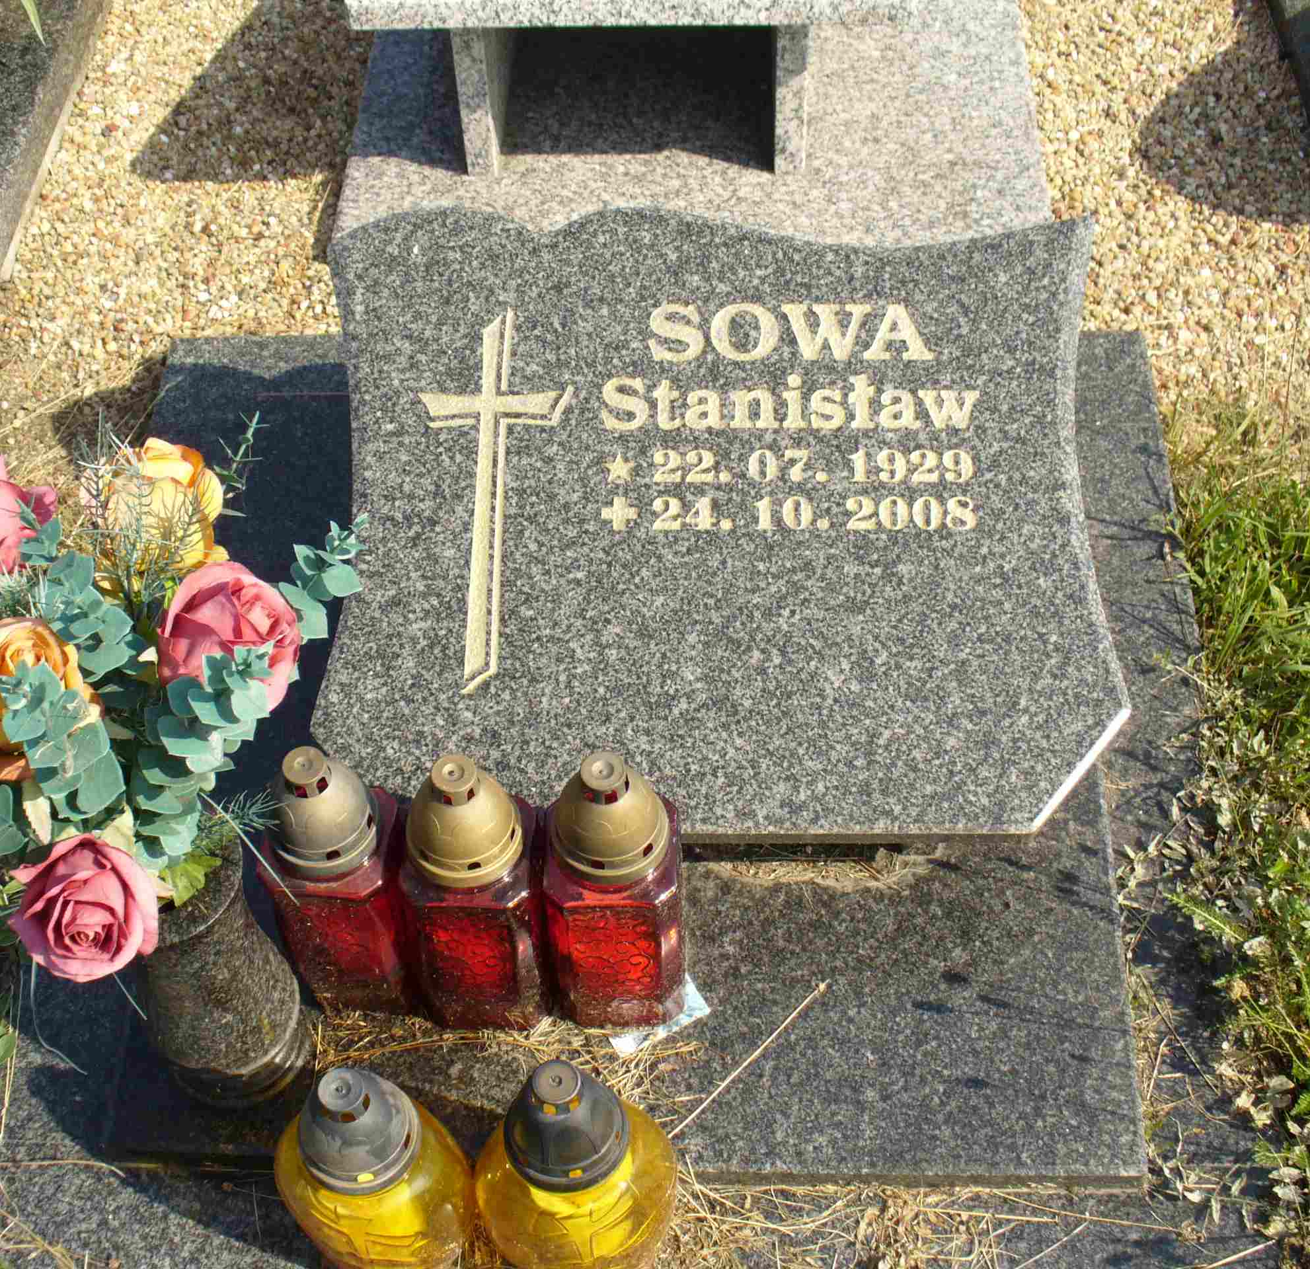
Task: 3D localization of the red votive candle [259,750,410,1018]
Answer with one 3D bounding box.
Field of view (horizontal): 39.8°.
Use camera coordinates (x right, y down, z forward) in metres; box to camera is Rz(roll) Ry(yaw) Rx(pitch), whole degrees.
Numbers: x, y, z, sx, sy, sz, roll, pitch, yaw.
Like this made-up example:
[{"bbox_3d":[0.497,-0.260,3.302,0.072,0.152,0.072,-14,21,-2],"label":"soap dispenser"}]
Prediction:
[{"bbox_3d":[-0.215,0.171,1.241,0.088,0.282,0.088,0,54,3],"label":"red votive candle"}]

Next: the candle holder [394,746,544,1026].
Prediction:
[{"bbox_3d":[-0.120,0.174,1.234,0.088,0.282,0.088,0,54,3],"label":"candle holder"}]

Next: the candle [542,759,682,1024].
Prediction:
[{"bbox_3d":[-0.026,0.170,1.231,0.088,0.282,0.088,0,54,3],"label":"candle"}]

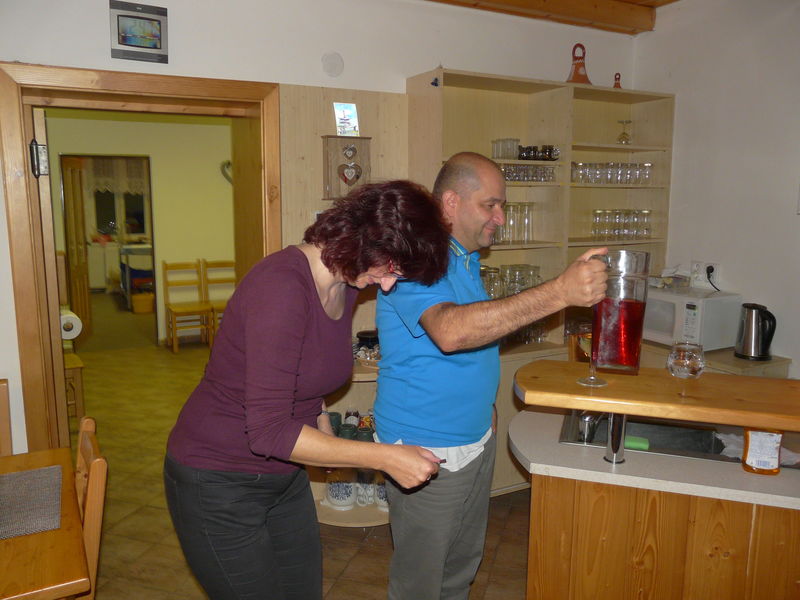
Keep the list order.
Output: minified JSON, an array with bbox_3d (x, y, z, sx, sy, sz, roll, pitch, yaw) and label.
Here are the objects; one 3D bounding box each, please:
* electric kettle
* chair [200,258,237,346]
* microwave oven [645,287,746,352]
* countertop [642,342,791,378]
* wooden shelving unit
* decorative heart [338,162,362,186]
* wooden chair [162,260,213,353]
[{"bbox_3d":[1.750,0.159,3.180,0.155,0.257,0.205,-5,11,-28],"label":"electric kettle"},{"bbox_3d":[-1.850,0.030,6.977,0.395,0.890,0.420,-5,11,-28],"label":"chair"},{"bbox_3d":[1.551,0.086,3.529,0.295,0.278,0.460,-5,11,-28],"label":"microwave oven"},{"bbox_3d":[1.573,0.659,3.471,0.380,0.828,0.740,-5,11,-28],"label":"countertop"},{"bbox_3d":[0.762,-0.037,3.508,1.500,2.137,0.350,-5,11,-28],"label":"wooden shelving unit"},{"bbox_3d":[-0.226,-0.580,2.988,0.120,0.109,0.014,-5,11,-28],"label":"decorative heart"},{"bbox_3d":[-2.221,0.060,6.783,0.395,0.890,0.420,-5,11,-28],"label":"wooden chair"}]

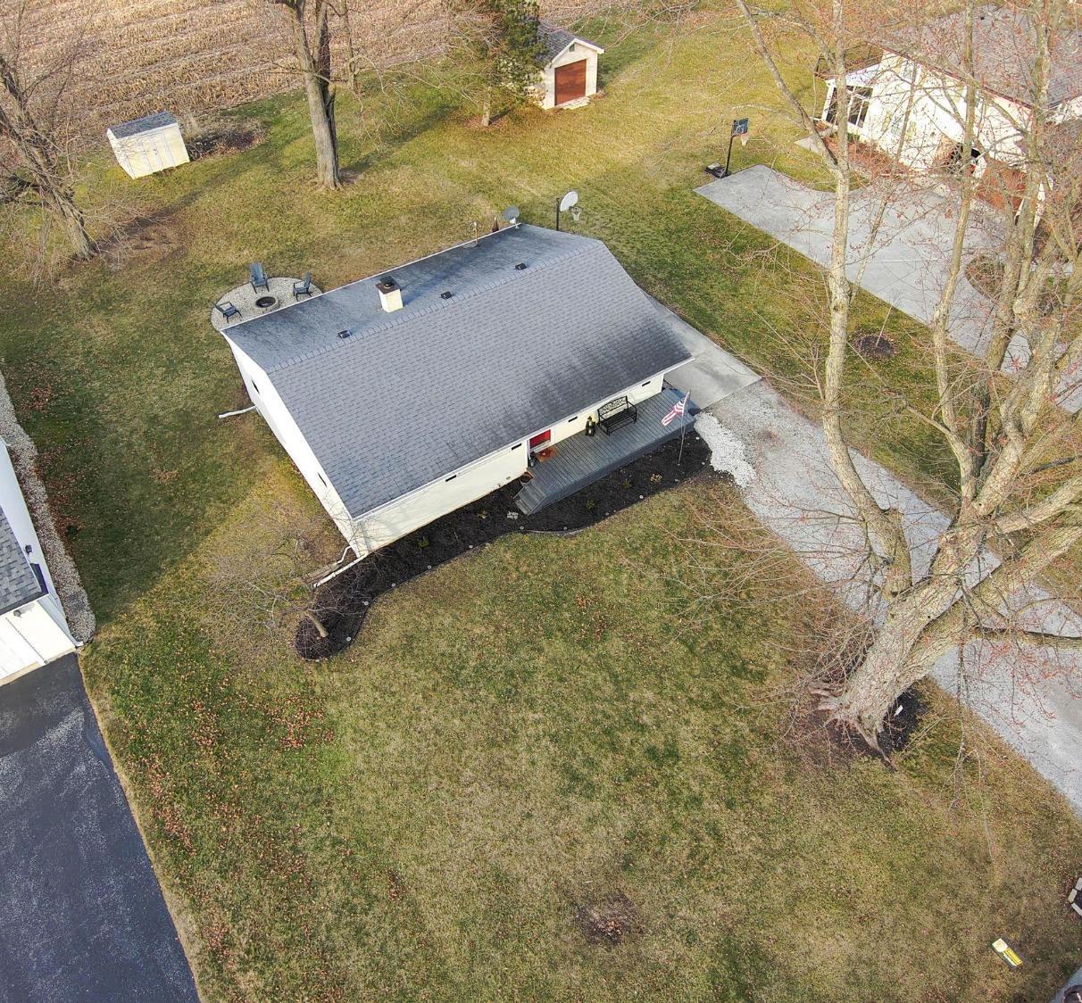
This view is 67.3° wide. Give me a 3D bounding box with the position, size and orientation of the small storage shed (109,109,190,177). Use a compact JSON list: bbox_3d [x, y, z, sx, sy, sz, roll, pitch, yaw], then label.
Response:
[{"bbox_3d":[-19.986,-18.250,41.126,3.020,2.250,2.250,-31,55,-24],"label":"small storage shed"}]

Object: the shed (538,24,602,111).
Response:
[{"bbox_3d":[0.558,-25.266,46.334,4.150,3.350,4.600,-29,54,-23],"label":"shed"}]

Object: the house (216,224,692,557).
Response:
[{"bbox_3d":[-2.981,-5.098,27.762,12.400,4.500,10.340,-27,54,-22],"label":"house"}]

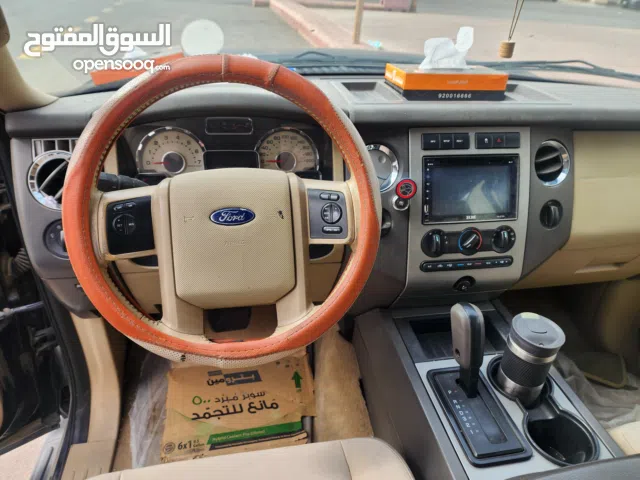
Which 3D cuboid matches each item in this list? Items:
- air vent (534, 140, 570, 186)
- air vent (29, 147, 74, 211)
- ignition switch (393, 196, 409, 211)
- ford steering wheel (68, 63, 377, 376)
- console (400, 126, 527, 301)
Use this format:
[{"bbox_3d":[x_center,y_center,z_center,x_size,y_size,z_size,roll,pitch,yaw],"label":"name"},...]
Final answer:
[{"bbox_3d":[0.442,-0.148,0.826,0.088,0.090,0.040,-4,7,-19],"label":"air vent"},{"bbox_3d":[-0.388,-0.090,0.644,0.090,0.090,0.040,-2,6,-4],"label":"air vent"},{"bbox_3d":[0.141,-0.065,0.741,0.029,0.029,0.024,-3,6,-7],"label":"ignition switch"},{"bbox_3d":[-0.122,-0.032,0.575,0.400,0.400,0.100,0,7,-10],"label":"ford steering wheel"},{"bbox_3d":[0.258,-0.045,0.790,0.243,0.310,0.080,-3,7,-12],"label":"console"}]

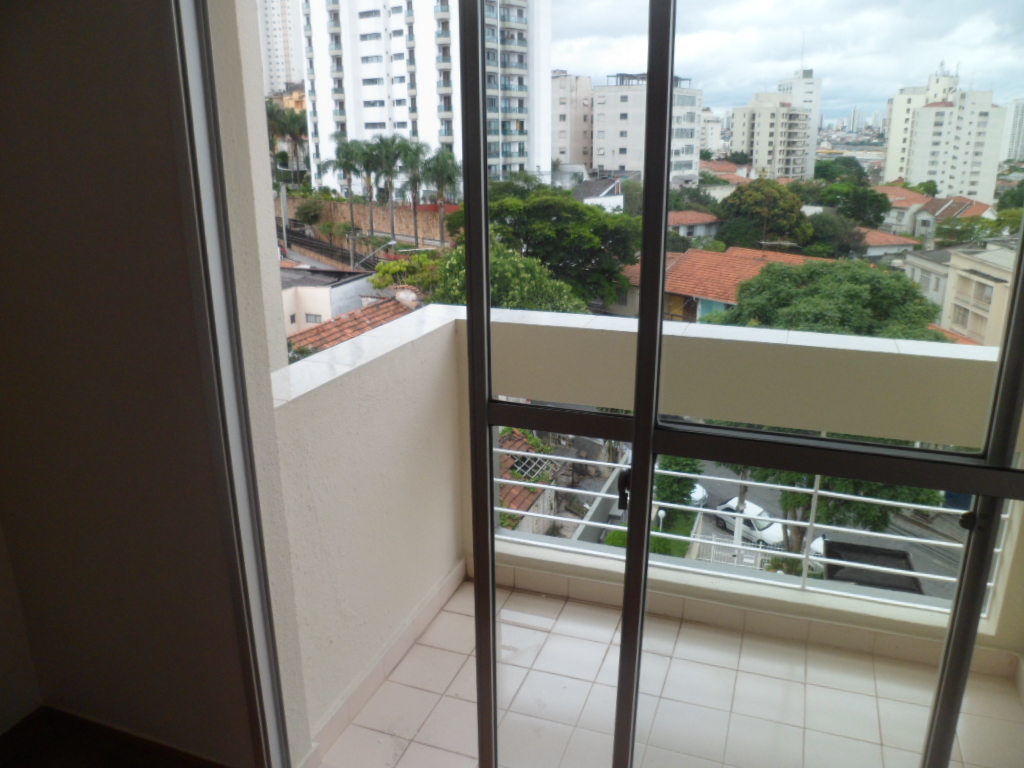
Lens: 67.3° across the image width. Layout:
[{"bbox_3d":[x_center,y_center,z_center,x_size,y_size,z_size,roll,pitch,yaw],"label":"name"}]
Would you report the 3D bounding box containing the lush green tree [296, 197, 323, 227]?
[{"bbox_3d":[-22.460,-18.958,85.304,3.327,3.139,3.327,-5,17,-14],"label":"lush green tree"}]

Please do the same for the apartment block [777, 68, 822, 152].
[{"bbox_3d":[98.109,-86.080,262.000,12.000,38.000,9.500,-9,18,-27],"label":"apartment block"}]

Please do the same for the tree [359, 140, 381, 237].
[{"bbox_3d":[-14.939,-20.555,81.201,3.484,9.818,3.484,-4,17,-9],"label":"tree"}]

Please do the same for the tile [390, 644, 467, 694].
[{"bbox_3d":[-0.256,0.890,2.400,0.200,0.010,0.200,5,17,20],"label":"tile"}]

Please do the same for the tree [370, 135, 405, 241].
[{"bbox_3d":[-12.877,-20.220,79.547,3.620,10.618,3.620,-4,17,-8],"label":"tree"}]

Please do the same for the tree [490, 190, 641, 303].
[{"bbox_3d":[3.472,-9.514,60.000,13.500,11.000,12.500,0,16,3],"label":"tree"}]

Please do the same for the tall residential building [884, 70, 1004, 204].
[{"bbox_3d":[131.457,-74.132,236.500,28.500,40.000,18.000,-3,16,-6],"label":"tall residential building"}]

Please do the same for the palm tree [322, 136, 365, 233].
[{"bbox_3d":[-18.948,-22.381,87.000,4.800,10.800,4.800,-4,16,-12],"label":"palm tree"}]

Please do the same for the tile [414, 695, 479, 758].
[{"bbox_3d":[-0.139,0.959,2.153,0.200,0.010,0.200,5,17,20],"label":"tile"}]

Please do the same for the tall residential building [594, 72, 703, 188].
[{"bbox_3d":[24.751,-45.536,140.211,11.900,19.843,17.300,13,22,38],"label":"tall residential building"}]

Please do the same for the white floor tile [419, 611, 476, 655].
[{"bbox_3d":[-0.188,0.833,2.575,0.200,0.010,0.200,5,18,20],"label":"white floor tile"}]

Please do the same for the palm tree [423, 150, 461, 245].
[{"bbox_3d":[-7.011,-18.777,77.583,4.035,9.516,4.035,-2,17,-5],"label":"palm tree"}]

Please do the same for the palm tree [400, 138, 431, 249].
[{"bbox_3d":[-10.194,-19.794,80.000,4.000,10.900,4.000,-3,16,-7],"label":"palm tree"}]

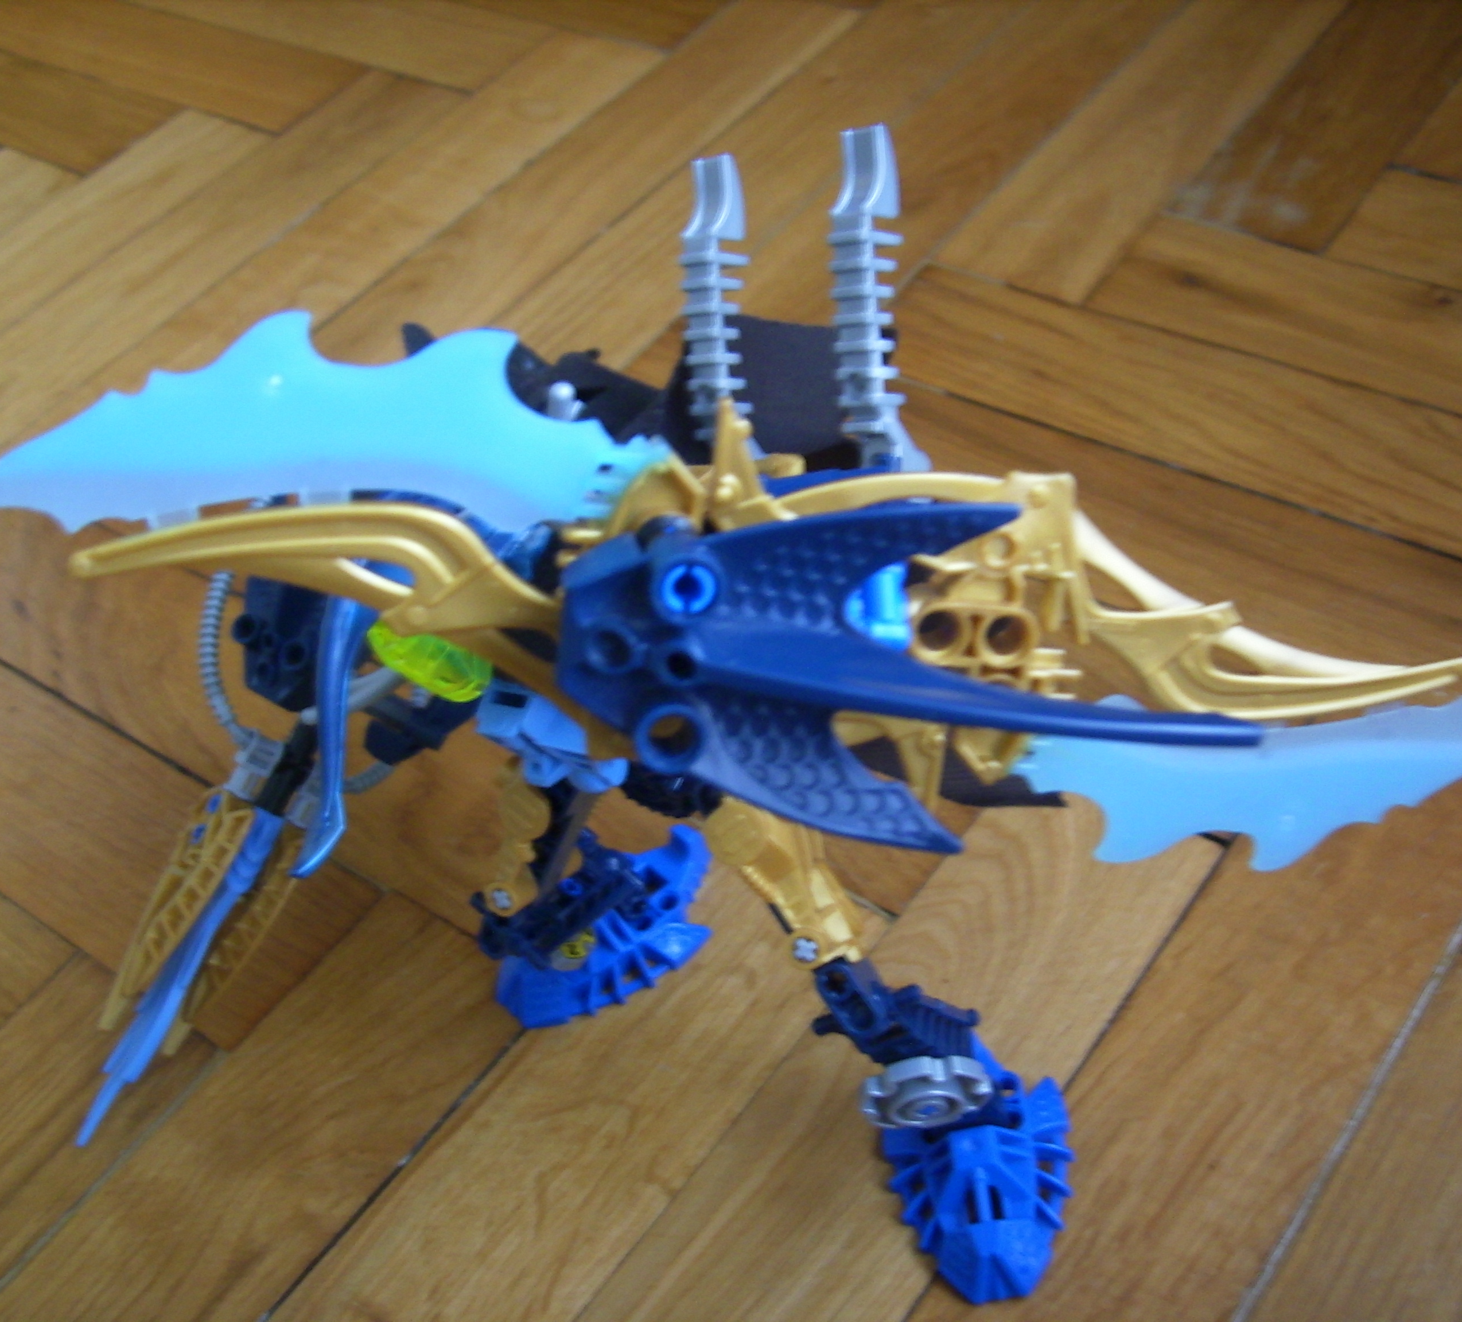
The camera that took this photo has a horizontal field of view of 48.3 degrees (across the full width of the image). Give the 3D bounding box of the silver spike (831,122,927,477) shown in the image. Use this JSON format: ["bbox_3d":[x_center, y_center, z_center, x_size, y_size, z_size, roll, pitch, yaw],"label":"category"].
[{"bbox_3d":[0.022,-0.053,0.247,0.008,0.054,0.011,-3,0,38],"label":"silver spike"}]

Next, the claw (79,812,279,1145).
[{"bbox_3d":[-0.117,0.065,0.343,0.018,0.007,0.075,-4,56,62],"label":"claw"}]

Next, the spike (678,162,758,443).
[{"bbox_3d":[-0.001,-0.056,0.268,0.008,0.054,0.011,-3,0,38],"label":"spike"}]

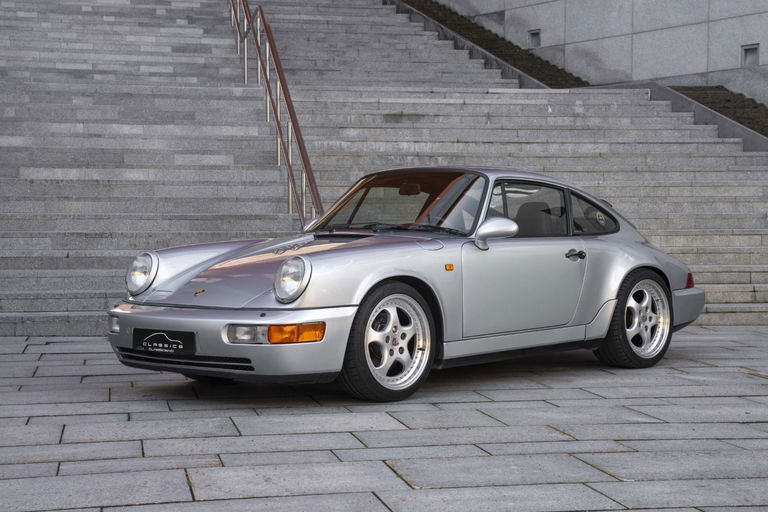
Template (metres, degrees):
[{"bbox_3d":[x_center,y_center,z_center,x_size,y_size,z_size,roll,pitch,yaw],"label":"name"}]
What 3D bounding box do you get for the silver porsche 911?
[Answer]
[{"bbox_3d":[0.346,0.080,8.485,1.730,1.270,4.230,2,2,44],"label":"silver porsche 911"}]

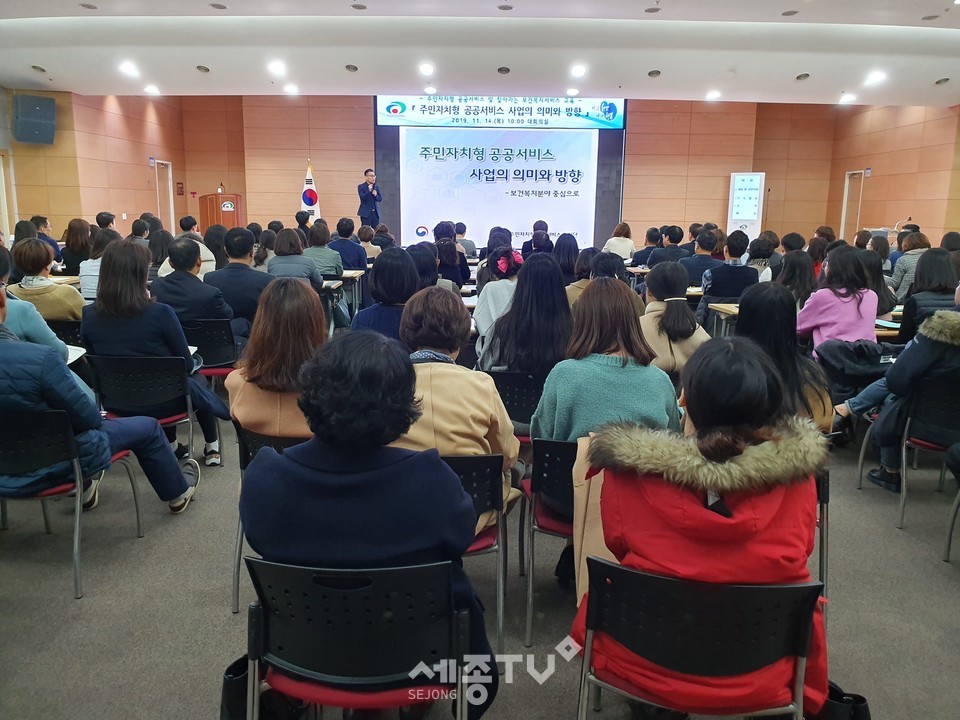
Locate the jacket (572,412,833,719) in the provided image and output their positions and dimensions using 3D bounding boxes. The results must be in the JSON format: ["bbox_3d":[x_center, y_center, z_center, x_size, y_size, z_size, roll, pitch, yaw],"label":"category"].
[{"bbox_3d":[0.528,0.449,1.830,0.560,0.630,0.460,2,12,5],"label":"jacket"}]

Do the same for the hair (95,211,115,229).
[{"bbox_3d":[-3.890,-1.433,7.493,0.180,0.200,0.210,6,13,23],"label":"hair"}]

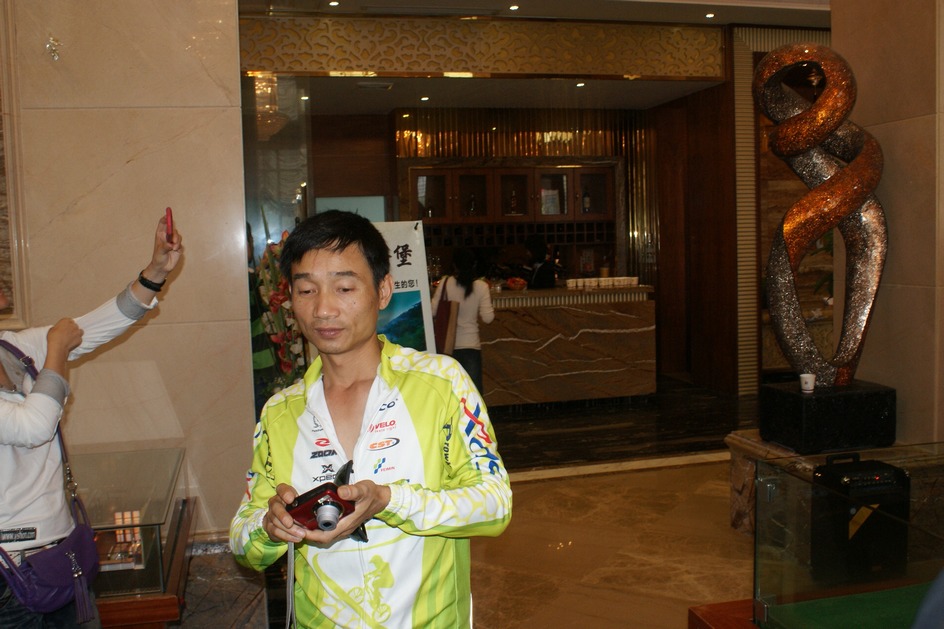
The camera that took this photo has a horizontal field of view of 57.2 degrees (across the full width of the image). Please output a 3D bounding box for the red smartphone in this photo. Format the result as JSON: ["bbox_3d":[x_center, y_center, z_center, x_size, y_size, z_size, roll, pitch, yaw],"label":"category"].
[{"bbox_3d":[-0.696,-0.200,1.990,0.014,0.098,0.053,-2,0,-14],"label":"red smartphone"}]

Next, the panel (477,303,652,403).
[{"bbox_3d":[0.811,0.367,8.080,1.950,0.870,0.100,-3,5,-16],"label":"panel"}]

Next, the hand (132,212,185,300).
[{"bbox_3d":[-0.725,-0.132,2.000,0.085,0.190,0.085,14,6,20],"label":"hand"}]

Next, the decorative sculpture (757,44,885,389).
[{"bbox_3d":[1.821,-0.520,4.533,0.600,1.764,0.380,-3,4,-14],"label":"decorative sculpture"}]

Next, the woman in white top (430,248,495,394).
[{"bbox_3d":[-0.077,0.189,7.952,0.540,1.585,0.400,-3,4,-14],"label":"woman in white top"}]

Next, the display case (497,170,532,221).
[{"bbox_3d":[0.452,-1.365,10.025,0.419,0.573,0.300,-3,4,-14],"label":"display case"}]

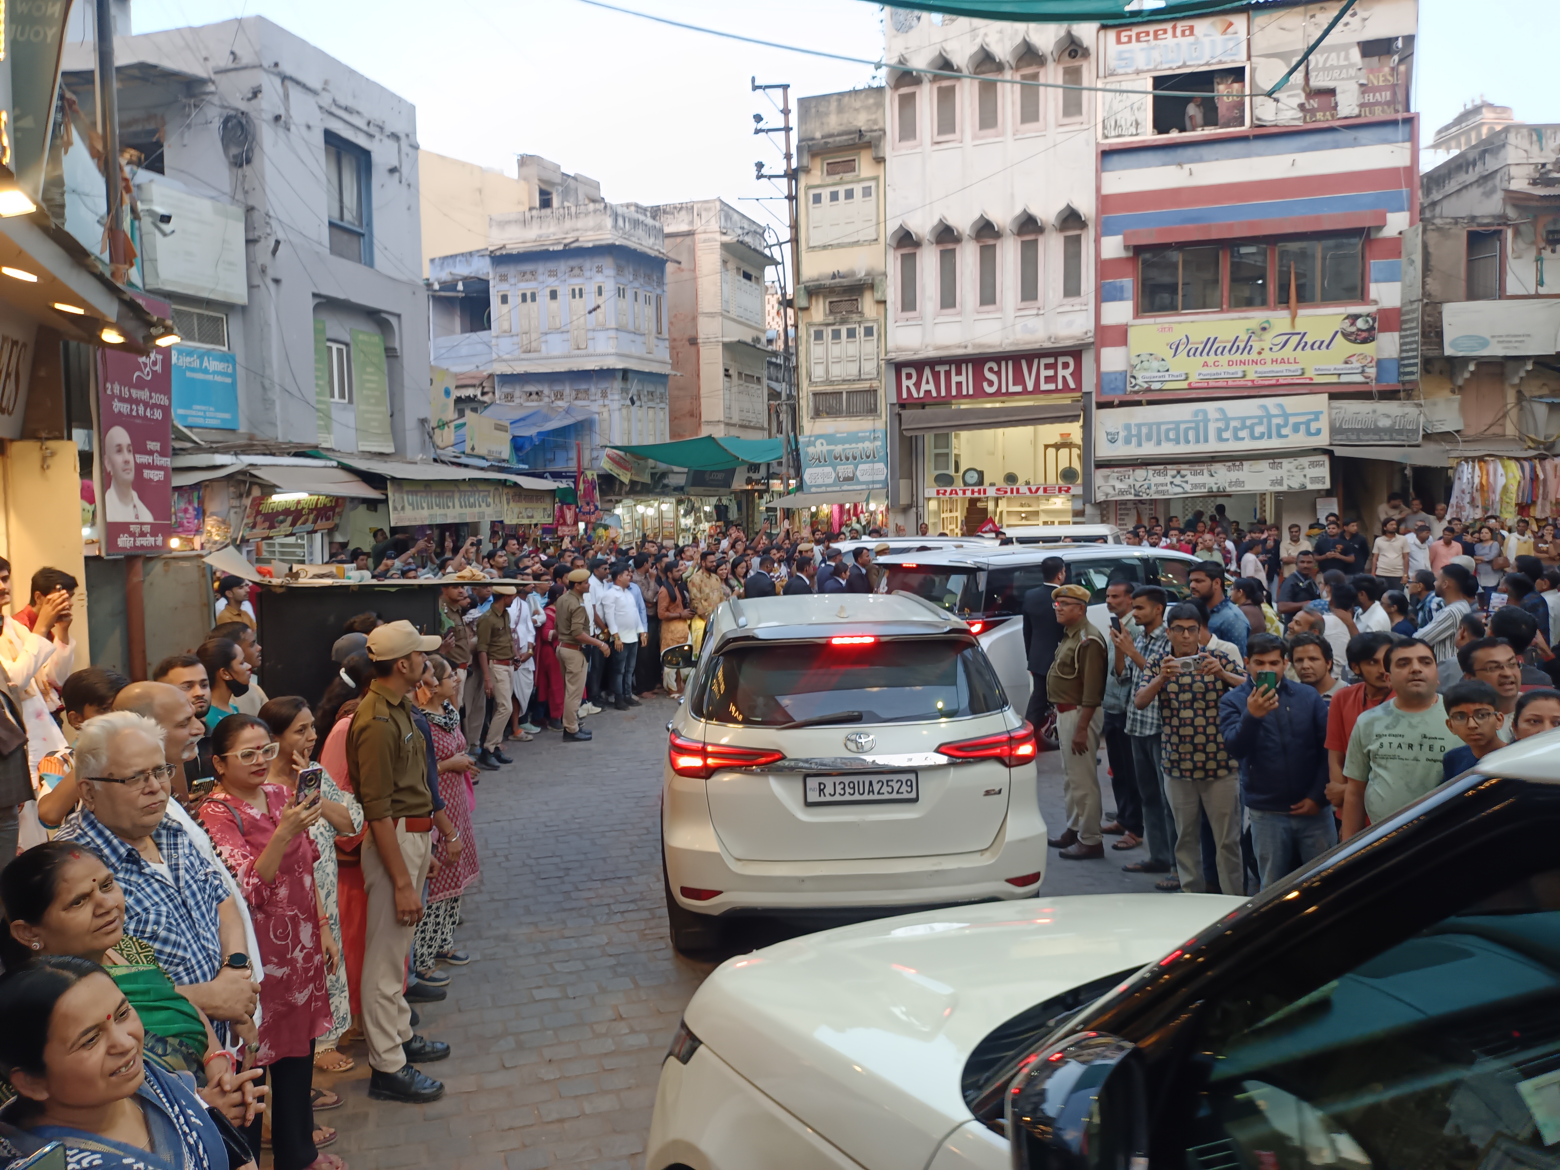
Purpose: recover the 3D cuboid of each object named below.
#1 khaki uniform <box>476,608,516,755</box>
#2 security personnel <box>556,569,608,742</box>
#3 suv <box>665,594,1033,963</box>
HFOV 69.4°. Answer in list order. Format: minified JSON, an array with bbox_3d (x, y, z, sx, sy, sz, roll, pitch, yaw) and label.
[{"bbox_3d":[-2.665,0.873,10.550,0.340,1.360,0.480,2,5,41],"label":"khaki uniform"},{"bbox_3d":[-2.097,0.692,11.542,0.480,1.770,0.500,-1,4,0],"label":"security personnel"},{"bbox_3d":[0.280,0.886,7.413,1.860,1.835,4.790,-1,4,-2],"label":"suv"}]

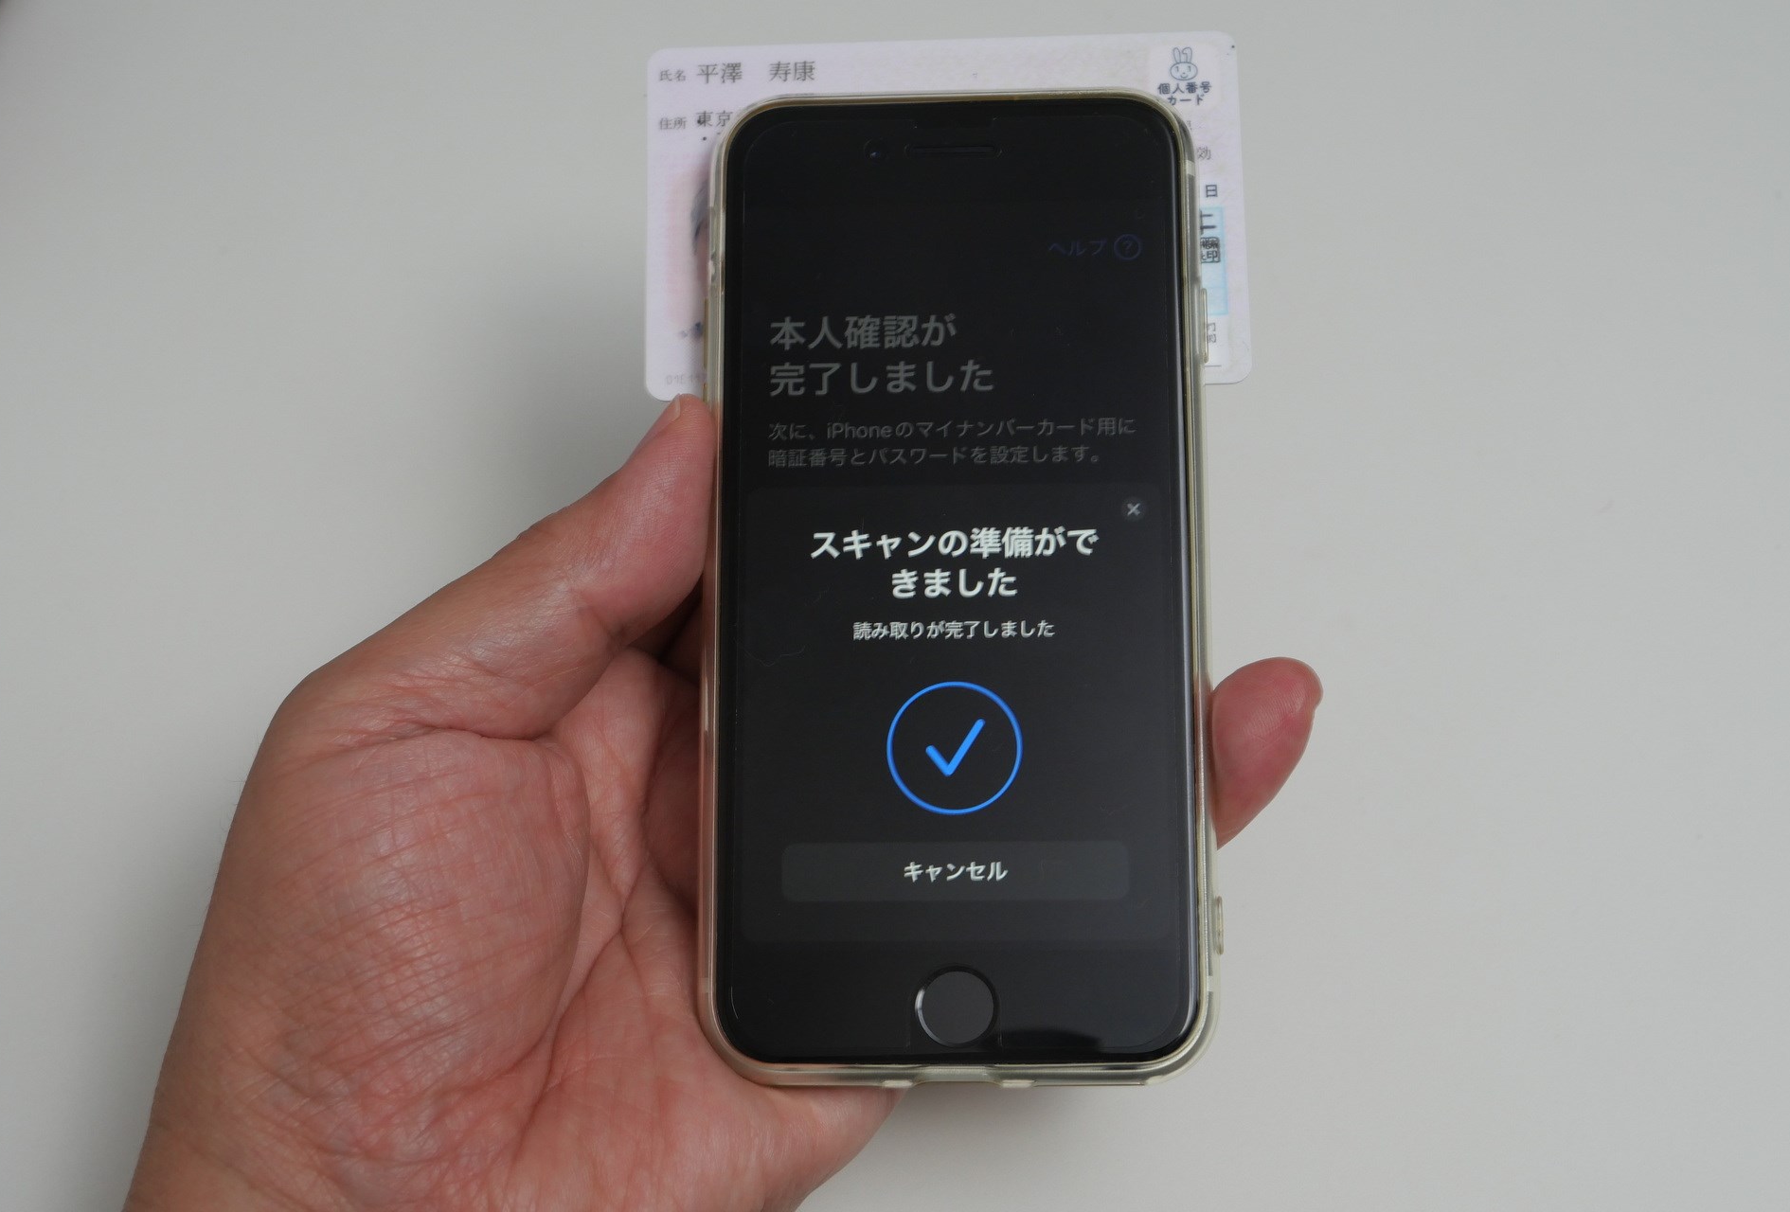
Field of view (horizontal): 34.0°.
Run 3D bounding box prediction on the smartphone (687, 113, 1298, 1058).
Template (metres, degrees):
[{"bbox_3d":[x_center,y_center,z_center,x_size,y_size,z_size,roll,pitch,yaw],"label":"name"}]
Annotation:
[{"bbox_3d":[0.008,-0.005,0.403,0.069,0.010,0.140,-1,76,3],"label":"smartphone"}]

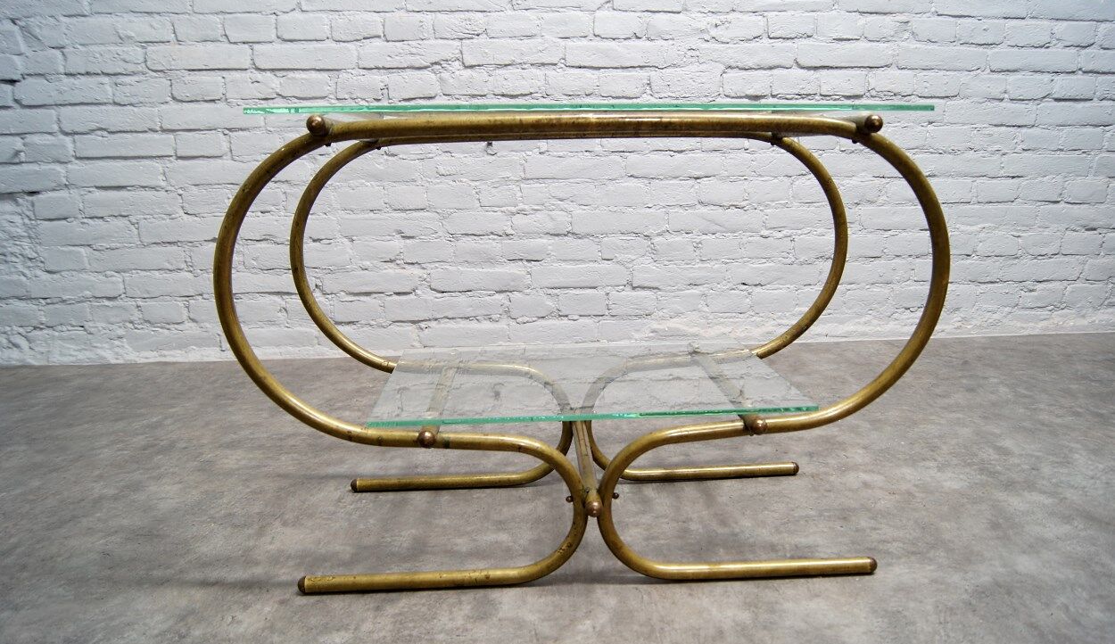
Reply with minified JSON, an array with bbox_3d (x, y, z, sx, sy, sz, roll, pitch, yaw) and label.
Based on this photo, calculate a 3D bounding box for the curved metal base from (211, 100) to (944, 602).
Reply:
[{"bbox_3d":[0.031,0.011,1.062,0.790,0.540,0.387,-2,12,-2],"label":"curved metal base"}]

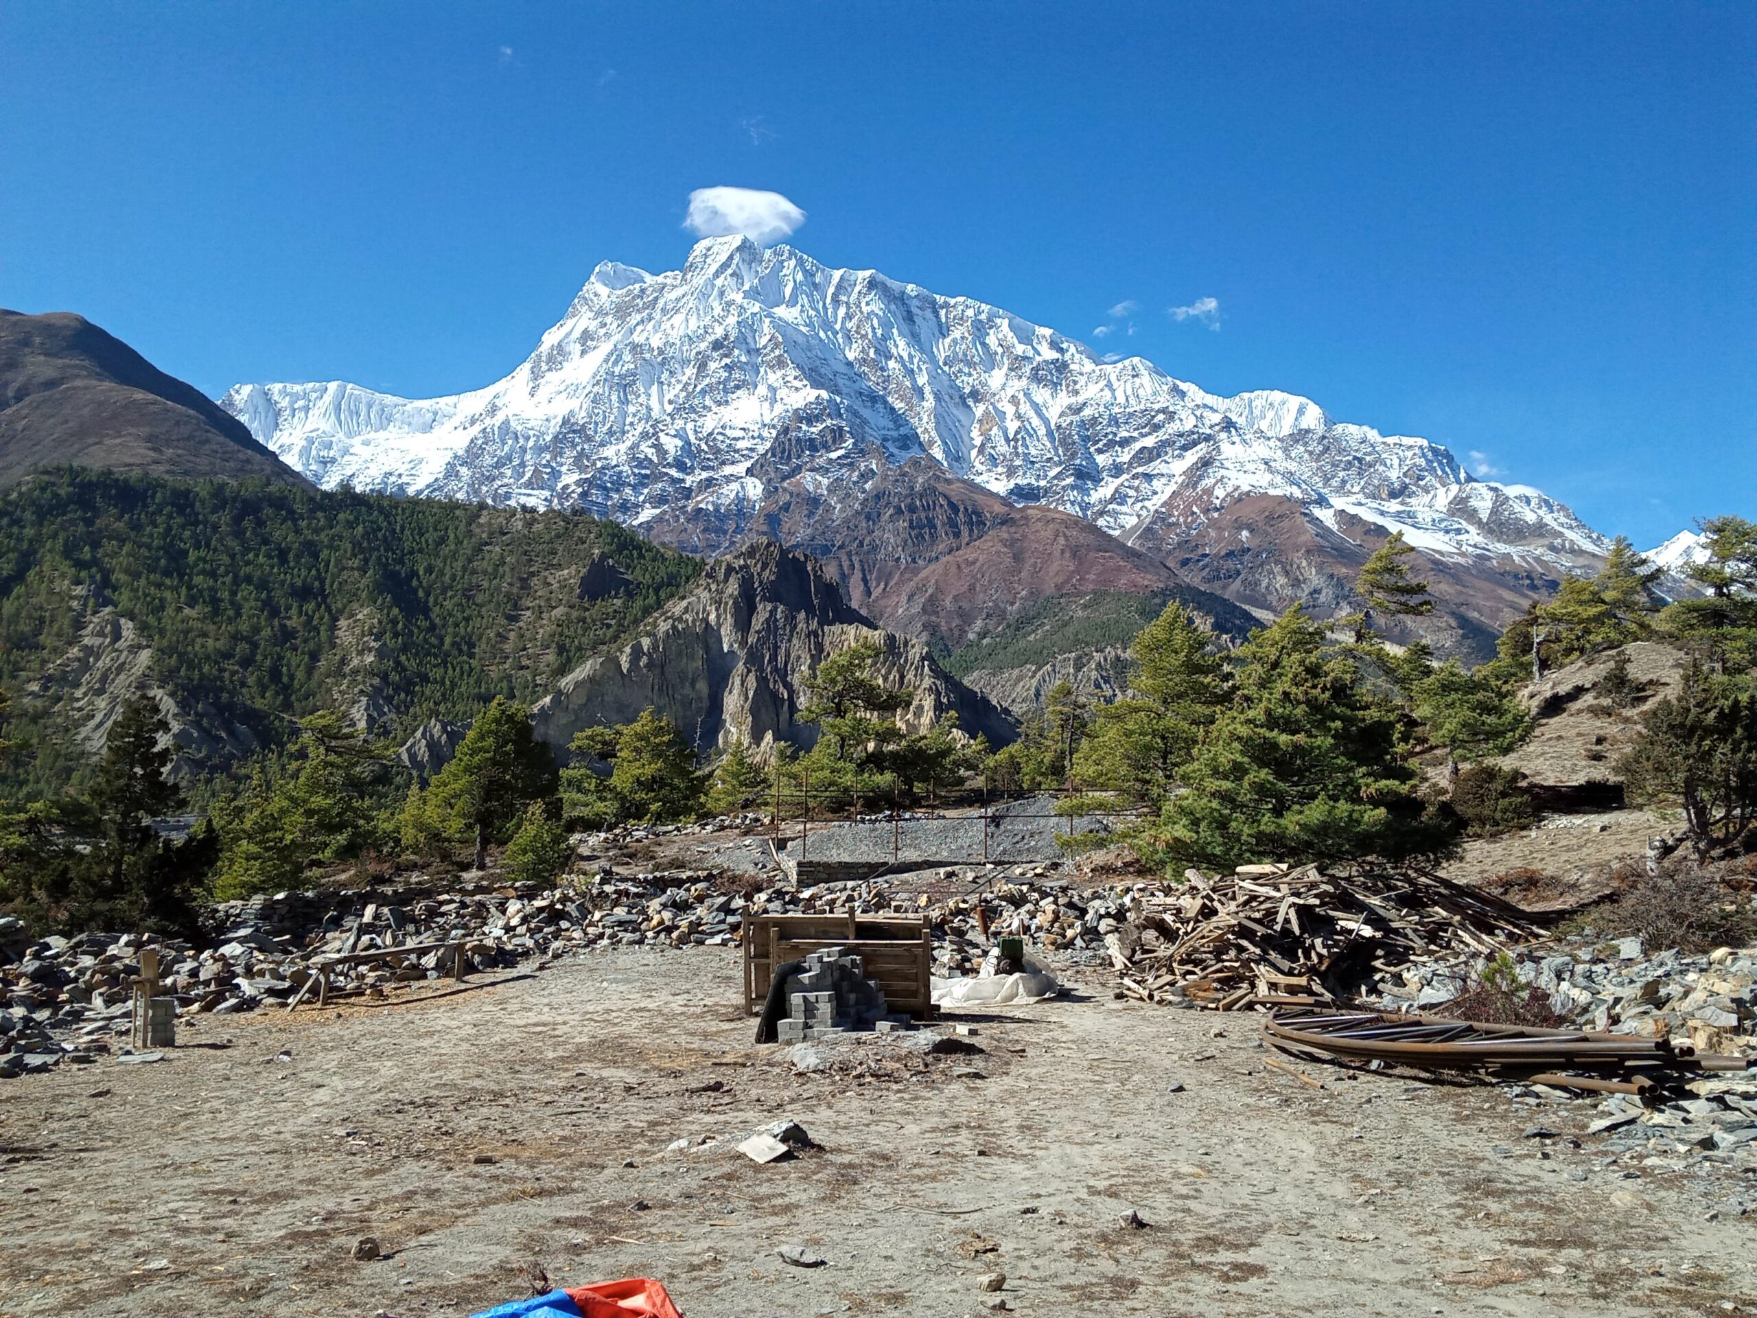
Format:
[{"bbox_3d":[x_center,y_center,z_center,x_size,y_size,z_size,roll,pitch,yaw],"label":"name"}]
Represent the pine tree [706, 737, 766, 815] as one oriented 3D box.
[{"bbox_3d":[-3.599,3.025,36.000,1.530,2.121,1.423,0,-5,0],"label":"pine tree"}]

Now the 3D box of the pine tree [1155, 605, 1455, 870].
[{"bbox_3d":[7.437,1.485,25.000,5.239,4.877,4.873,0,-5,0],"label":"pine tree"}]

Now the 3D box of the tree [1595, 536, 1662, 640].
[{"bbox_3d":[27.396,-2.486,52.000,2.511,4.018,2.335,0,-5,0],"label":"tree"}]

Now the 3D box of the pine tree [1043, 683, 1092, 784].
[{"bbox_3d":[5.578,2.292,42.000,1.379,3.245,1.283,0,-5,0],"label":"pine tree"}]

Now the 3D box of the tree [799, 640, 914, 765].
[{"bbox_3d":[-0.618,1.391,40.000,3.207,3.825,2.982,0,-5,0],"label":"tree"}]

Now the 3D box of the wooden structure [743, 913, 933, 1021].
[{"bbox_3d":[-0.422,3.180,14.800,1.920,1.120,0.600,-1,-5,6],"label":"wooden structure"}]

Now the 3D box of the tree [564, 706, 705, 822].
[{"bbox_3d":[-5.894,2.611,34.000,3.415,2.824,2.561,0,-5,0],"label":"tree"}]

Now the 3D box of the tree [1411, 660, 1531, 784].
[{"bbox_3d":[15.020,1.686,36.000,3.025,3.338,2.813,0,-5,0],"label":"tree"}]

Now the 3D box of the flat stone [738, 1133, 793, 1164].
[{"bbox_3d":[-0.750,3.211,9.300,0.270,0.060,0.270,-10,14,-44],"label":"flat stone"}]

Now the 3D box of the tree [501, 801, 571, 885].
[{"bbox_3d":[-6.386,3.481,26.500,1.331,1.664,1.238,0,-5,0],"label":"tree"}]

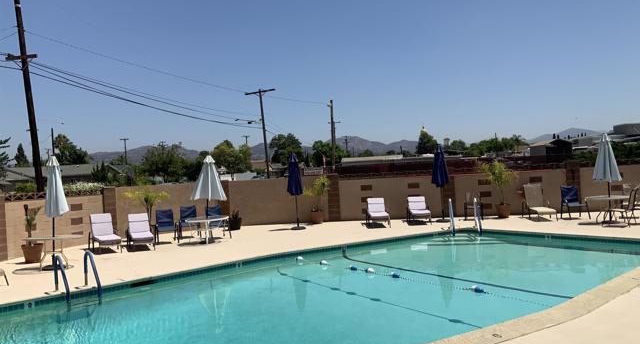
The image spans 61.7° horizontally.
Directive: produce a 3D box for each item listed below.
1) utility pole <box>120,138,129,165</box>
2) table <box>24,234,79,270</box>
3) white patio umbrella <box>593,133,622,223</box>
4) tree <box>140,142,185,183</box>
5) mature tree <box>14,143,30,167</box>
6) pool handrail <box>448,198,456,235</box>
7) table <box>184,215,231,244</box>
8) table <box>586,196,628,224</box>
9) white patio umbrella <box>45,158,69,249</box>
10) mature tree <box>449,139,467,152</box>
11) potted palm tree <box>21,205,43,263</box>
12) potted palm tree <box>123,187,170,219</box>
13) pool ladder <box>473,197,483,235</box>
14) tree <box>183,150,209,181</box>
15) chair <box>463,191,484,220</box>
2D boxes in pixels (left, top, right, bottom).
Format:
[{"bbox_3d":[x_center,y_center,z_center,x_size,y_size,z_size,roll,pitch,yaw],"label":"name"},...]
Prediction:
[{"bbox_3d":[-39.749,-1.181,109.970,1.900,11.193,0.600,-3,0,-20],"label":"utility pole"},{"bbox_3d":[-6.032,1.833,12.097,1.280,0.690,1.280,-3,1,-30],"label":"table"},{"bbox_3d":[7.659,0.159,14.327,0.780,2.430,0.780,-3,0,28],"label":"white patio umbrella"},{"bbox_3d":[-17.480,-0.474,60.024,5.000,5.660,5.000,-3,0,0],"label":"tree"},{"bbox_3d":[-37.648,0.166,67.979,2.600,7.826,2.600,-3,0,-29],"label":"mature tree"},{"bbox_3d":[3.682,1.273,14.892,0.120,1.030,0.650,-3,0,3],"label":"pool handrail"},{"bbox_3d":[-3.120,1.607,14.862,1.220,0.680,1.220,-3,0,-11],"label":"table"},{"bbox_3d":[7.805,1.032,14.519,1.220,0.710,1.220,-3,0,28],"label":"table"},{"bbox_3d":[-5.683,0.848,11.547,0.540,2.430,0.540,-3,0,-27],"label":"white patio umbrella"},{"bbox_3d":[21.960,-2.072,84.983,3.600,6.169,3.600,-3,0,15],"label":"mature tree"},{"bbox_3d":[-7.157,1.515,13.275,0.600,1.420,0.600,-3,1,-33],"label":"potted palm tree"},{"bbox_3d":[-5.583,1.292,17.218,1.450,1.630,1.300,-3,1,-27],"label":"potted palm tree"},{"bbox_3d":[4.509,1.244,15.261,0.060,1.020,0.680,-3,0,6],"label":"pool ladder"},{"bbox_3d":[-11.949,0.272,51.987,2.800,4.722,2.800,-3,0,-13],"label":"tree"},{"bbox_3d":[5.068,1.095,17.677,0.660,0.940,0.850,-3,0,13],"label":"chair"}]

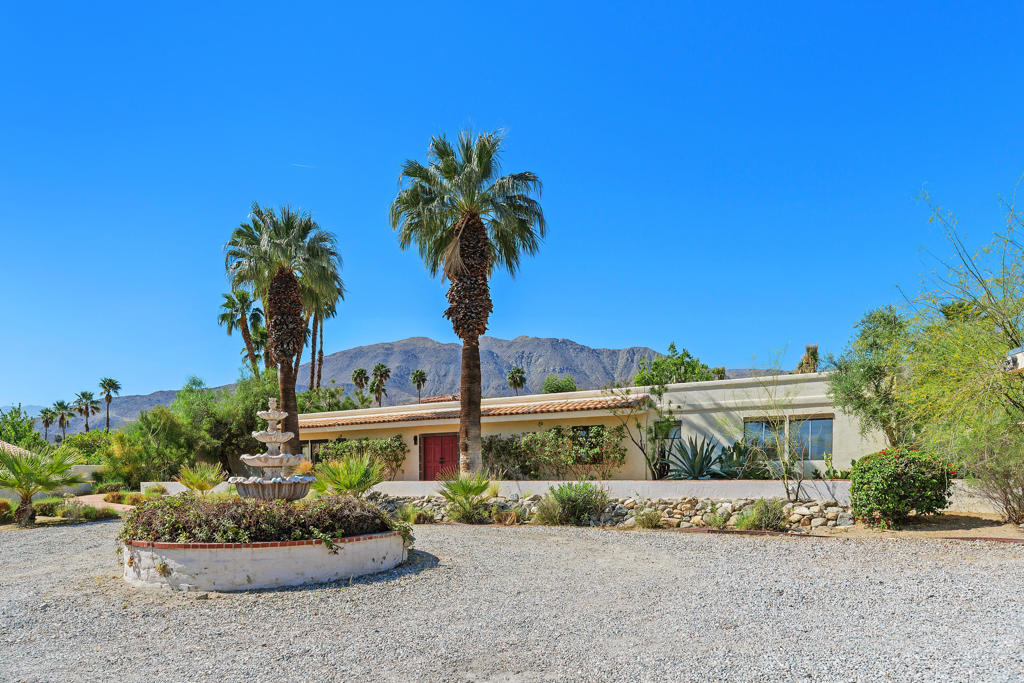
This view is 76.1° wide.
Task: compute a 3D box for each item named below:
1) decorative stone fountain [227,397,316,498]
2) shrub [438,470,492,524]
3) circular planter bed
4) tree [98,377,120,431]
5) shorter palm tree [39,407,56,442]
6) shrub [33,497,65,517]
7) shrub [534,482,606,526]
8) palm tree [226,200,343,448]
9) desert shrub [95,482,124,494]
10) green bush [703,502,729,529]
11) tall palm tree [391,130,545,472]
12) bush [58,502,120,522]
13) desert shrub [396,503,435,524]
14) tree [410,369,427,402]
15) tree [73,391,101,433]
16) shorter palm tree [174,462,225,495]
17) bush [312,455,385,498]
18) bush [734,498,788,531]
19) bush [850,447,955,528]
[{"bbox_3d":[-3.624,1.687,9.900,1.331,1.649,1.331,0,-8,0],"label":"decorative stone fountain"},{"bbox_3d":[-1.416,4.605,19.500,1.669,1.639,1.600,0,-8,0],"label":"shrub"},{"bbox_3d":[-3.805,3.242,10.100,4.100,0.560,4.050,0,-8,0],"label":"circular planter bed"},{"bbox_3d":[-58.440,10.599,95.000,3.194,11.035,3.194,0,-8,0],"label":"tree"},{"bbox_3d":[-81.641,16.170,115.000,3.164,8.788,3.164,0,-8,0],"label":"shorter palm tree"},{"bbox_3d":[-13.459,4.791,19.000,0.950,0.620,0.850,0,-8,0],"label":"shrub"},{"bbox_3d":[1.728,4.704,19.000,2.149,1.336,1.650,0,-8,0],"label":"shrub"},{"bbox_3d":[-8.835,-0.077,25.300,4.500,10.600,4.400,0,-8,0],"label":"palm tree"},{"bbox_3d":[-15.379,5.617,25.000,1.150,0.500,0.950,0,-8,0],"label":"desert shrub"},{"bbox_3d":[5.412,4.627,17.400,0.700,0.700,0.600,0,-8,0],"label":"green bush"},{"bbox_3d":[-1.396,-1.188,21.000,5.000,11.200,4.800,0,-8,0],"label":"tall palm tree"},{"bbox_3d":[-12.915,5.227,20.000,1.895,0.611,1.200,0,-8,0],"label":"bush"},{"bbox_3d":[-2.801,4.942,18.800,1.120,0.650,0.900,0,-8,0],"label":"desert shrub"},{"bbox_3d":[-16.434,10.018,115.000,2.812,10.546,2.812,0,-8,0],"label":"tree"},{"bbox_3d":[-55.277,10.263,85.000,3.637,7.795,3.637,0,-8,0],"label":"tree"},{"bbox_3d":[-11.224,4.956,23.500,1.800,1.250,1.600,0,-8,0],"label":"shorter palm tree"},{"bbox_3d":[-4.998,4.234,20.000,2.201,1.559,2.000,0,-8,0],"label":"bush"},{"bbox_3d":[6.559,4.548,17.200,1.400,0.850,1.150,0,-8,0],"label":"bush"},{"bbox_3d":[10.001,3.749,16.800,2.650,2.100,2.400,0,-8,0],"label":"bush"}]

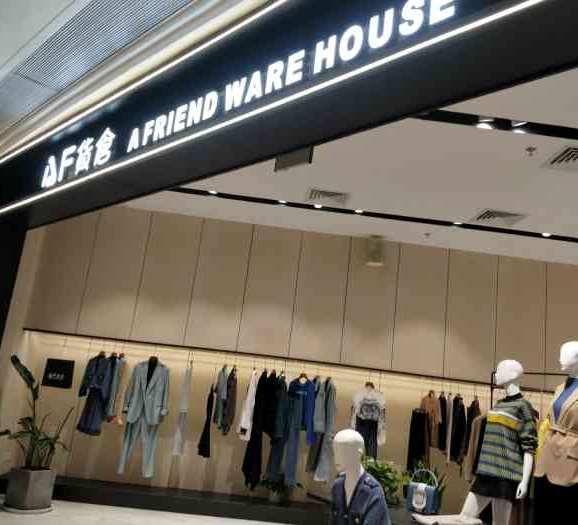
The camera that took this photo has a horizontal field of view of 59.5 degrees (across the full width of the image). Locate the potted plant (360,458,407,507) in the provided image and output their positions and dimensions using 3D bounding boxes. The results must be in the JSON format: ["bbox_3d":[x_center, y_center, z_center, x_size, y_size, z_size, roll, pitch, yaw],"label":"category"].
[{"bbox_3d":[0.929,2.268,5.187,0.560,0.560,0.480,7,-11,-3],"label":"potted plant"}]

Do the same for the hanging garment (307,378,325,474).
[{"bbox_3d":[0.321,1.875,5.860,0.130,1.043,0.400,8,-12,-8],"label":"hanging garment"}]

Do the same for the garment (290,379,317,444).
[{"bbox_3d":[0.165,1.676,5.758,0.300,0.723,0.160,7,-12,-2],"label":"garment"}]

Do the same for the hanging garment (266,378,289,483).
[{"bbox_3d":[-0.129,1.894,5.830,0.150,1.143,0.420,8,-12,-6],"label":"hanging garment"}]

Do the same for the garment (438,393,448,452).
[{"bbox_3d":[1.805,1.878,5.944,0.120,0.684,0.400,5,-12,6],"label":"garment"}]

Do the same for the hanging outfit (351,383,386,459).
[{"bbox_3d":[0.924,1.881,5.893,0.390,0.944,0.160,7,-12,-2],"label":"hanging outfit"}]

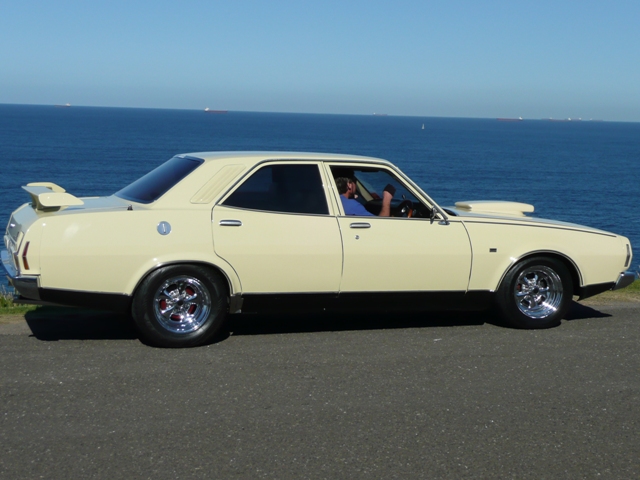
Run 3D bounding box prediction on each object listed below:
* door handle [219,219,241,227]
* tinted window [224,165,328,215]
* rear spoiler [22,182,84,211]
[{"bbox_3d":[-0.626,-0.117,8.094,0.170,0.052,0.045,0,7,-18],"label":"door handle"},{"bbox_3d":[-0.333,-0.369,8.299,0.840,0.390,0.050,0,-13,-18],"label":"tinted window"},{"bbox_3d":[-2.007,-0.326,8.594,0.340,0.150,1.360,0,7,-18],"label":"rear spoiler"}]

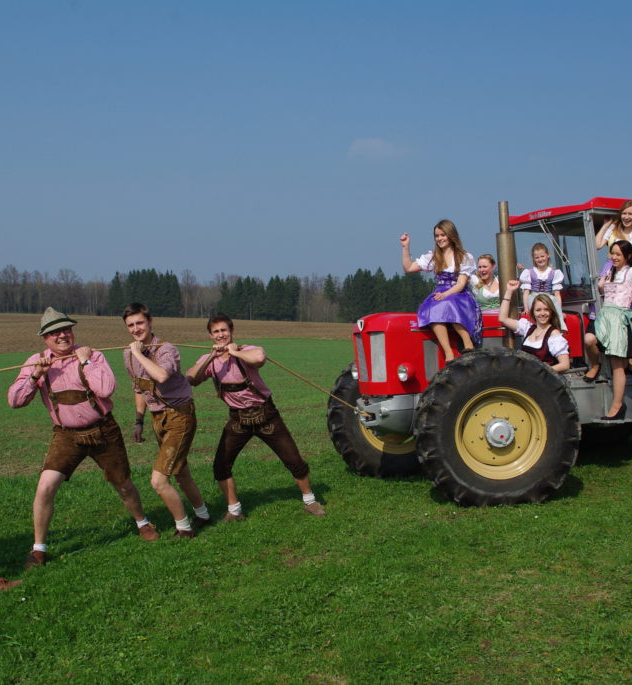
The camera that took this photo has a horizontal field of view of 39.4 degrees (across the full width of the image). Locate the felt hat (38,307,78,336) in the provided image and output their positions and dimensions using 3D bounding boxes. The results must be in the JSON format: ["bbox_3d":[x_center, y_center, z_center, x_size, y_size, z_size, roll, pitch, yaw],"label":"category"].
[{"bbox_3d":[-1.685,-0.139,5.720,0.260,0.145,0.285,-17,4,-26],"label":"felt hat"}]

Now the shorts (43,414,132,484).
[{"bbox_3d":[-1.522,0.713,5.880,0.580,0.460,0.340,-5,1,-25],"label":"shorts"}]

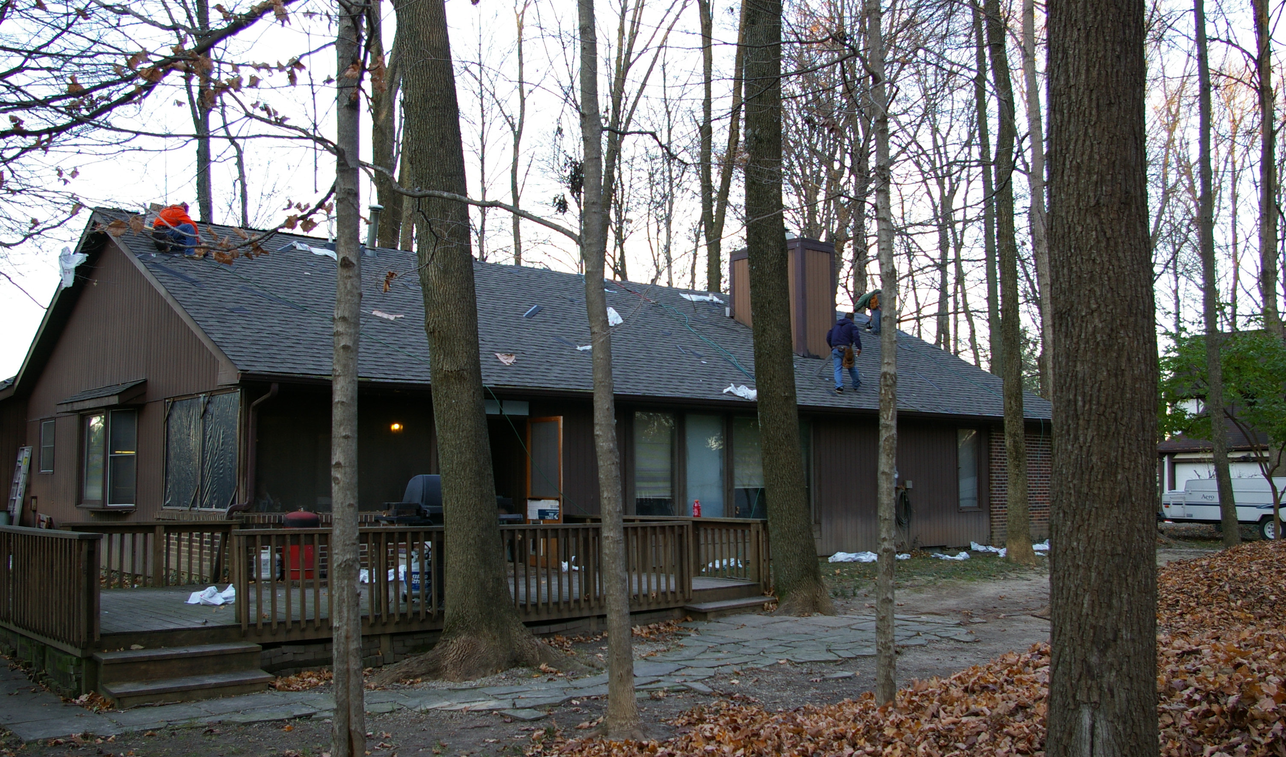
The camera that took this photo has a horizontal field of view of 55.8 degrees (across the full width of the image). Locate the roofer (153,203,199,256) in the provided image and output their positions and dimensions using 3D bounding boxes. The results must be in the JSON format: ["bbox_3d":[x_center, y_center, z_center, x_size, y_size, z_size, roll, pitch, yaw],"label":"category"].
[{"bbox_3d":[-6.692,-2.139,17.400,0.660,0.780,0.520,3,-6,-30],"label":"roofer"}]

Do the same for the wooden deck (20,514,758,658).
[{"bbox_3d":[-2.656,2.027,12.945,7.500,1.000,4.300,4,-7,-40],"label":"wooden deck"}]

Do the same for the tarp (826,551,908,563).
[{"bbox_3d":[3.886,3.000,20.555,1.750,0.160,0.500,4,-7,-40],"label":"tarp"}]

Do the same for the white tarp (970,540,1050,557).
[{"bbox_3d":[7.143,3.276,23.300,2.000,0.260,0.700,4,-7,-40],"label":"white tarp"}]

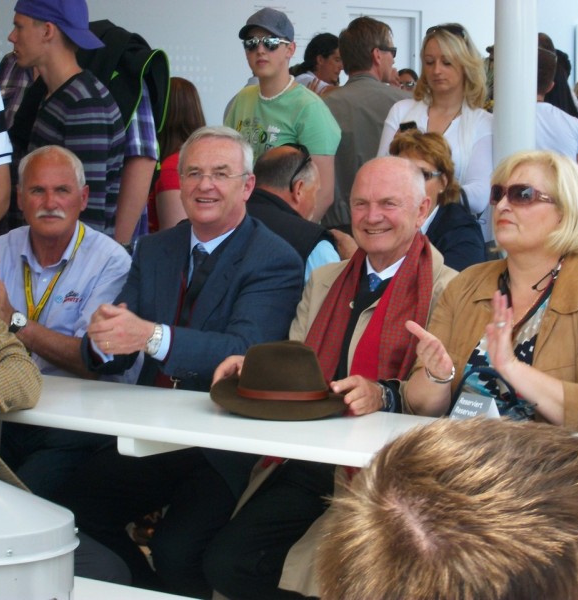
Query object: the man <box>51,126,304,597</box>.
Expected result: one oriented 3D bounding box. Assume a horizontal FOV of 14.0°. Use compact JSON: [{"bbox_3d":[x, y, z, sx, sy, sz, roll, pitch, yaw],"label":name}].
[{"bbox_3d":[-0.262,0.269,5.401,0.550,1.310,0.770,6,9,27],"label":"man"}]

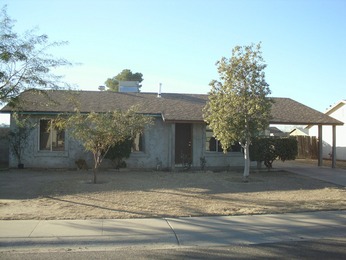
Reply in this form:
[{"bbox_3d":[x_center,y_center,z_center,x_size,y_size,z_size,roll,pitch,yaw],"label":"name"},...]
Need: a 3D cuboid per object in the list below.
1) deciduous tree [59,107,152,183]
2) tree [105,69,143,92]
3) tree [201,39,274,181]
[{"bbox_3d":[-2.236,0.496,12.612,3.110,2.550,2.800,1,-1,-10],"label":"deciduous tree"},{"bbox_3d":[-5.404,-2.235,41.984,4.800,8.870,4.800,1,-1,-10],"label":"tree"},{"bbox_3d":[2.314,-0.644,13.677,2.510,4.950,2.500,1,-1,-10],"label":"tree"}]

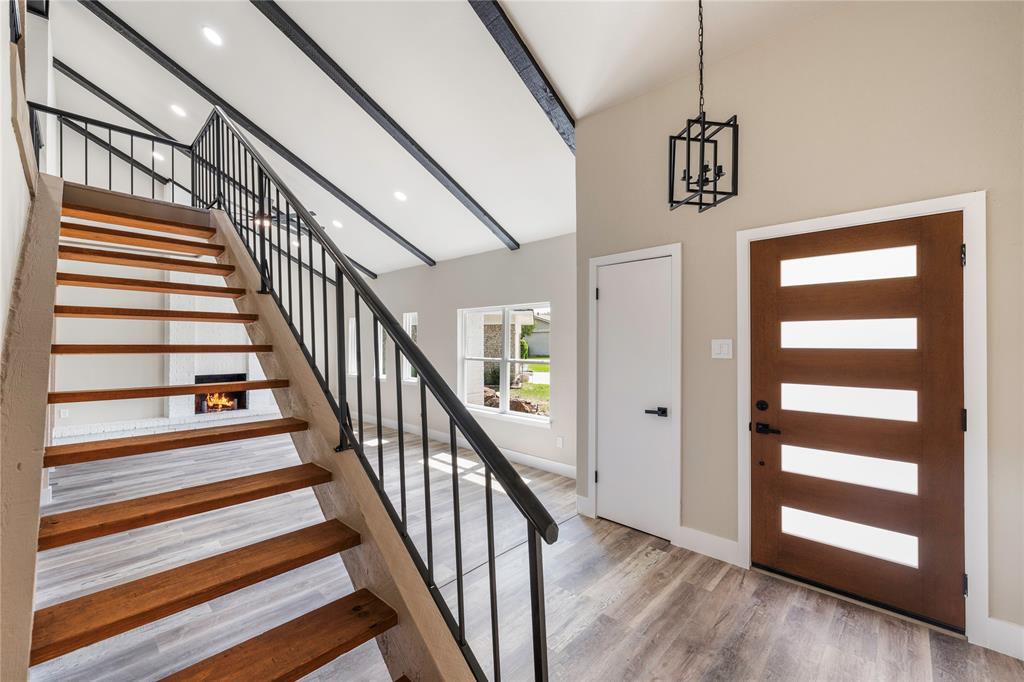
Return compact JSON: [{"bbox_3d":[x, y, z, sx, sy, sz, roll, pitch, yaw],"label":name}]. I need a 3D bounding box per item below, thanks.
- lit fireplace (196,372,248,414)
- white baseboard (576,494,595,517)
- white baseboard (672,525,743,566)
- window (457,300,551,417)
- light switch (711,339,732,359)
[{"bbox_3d":[-5.020,0.883,6.835,0.350,0.625,0.746,0,-1,42],"label":"lit fireplace"},{"bbox_3d":[0.622,1.374,3.322,0.166,0.152,0.020,0,-1,42],"label":"white baseboard"},{"bbox_3d":[1.319,1.370,2.686,0.446,0.152,0.020,0,-1,42],"label":"white baseboard"},{"bbox_3d":[-0.133,0.236,4.988,1.589,1.335,0.100,0,-1,42],"label":"window"},{"bbox_3d":[1.391,0.054,2.632,0.122,0.122,0.014,0,-1,42],"label":"light switch"}]

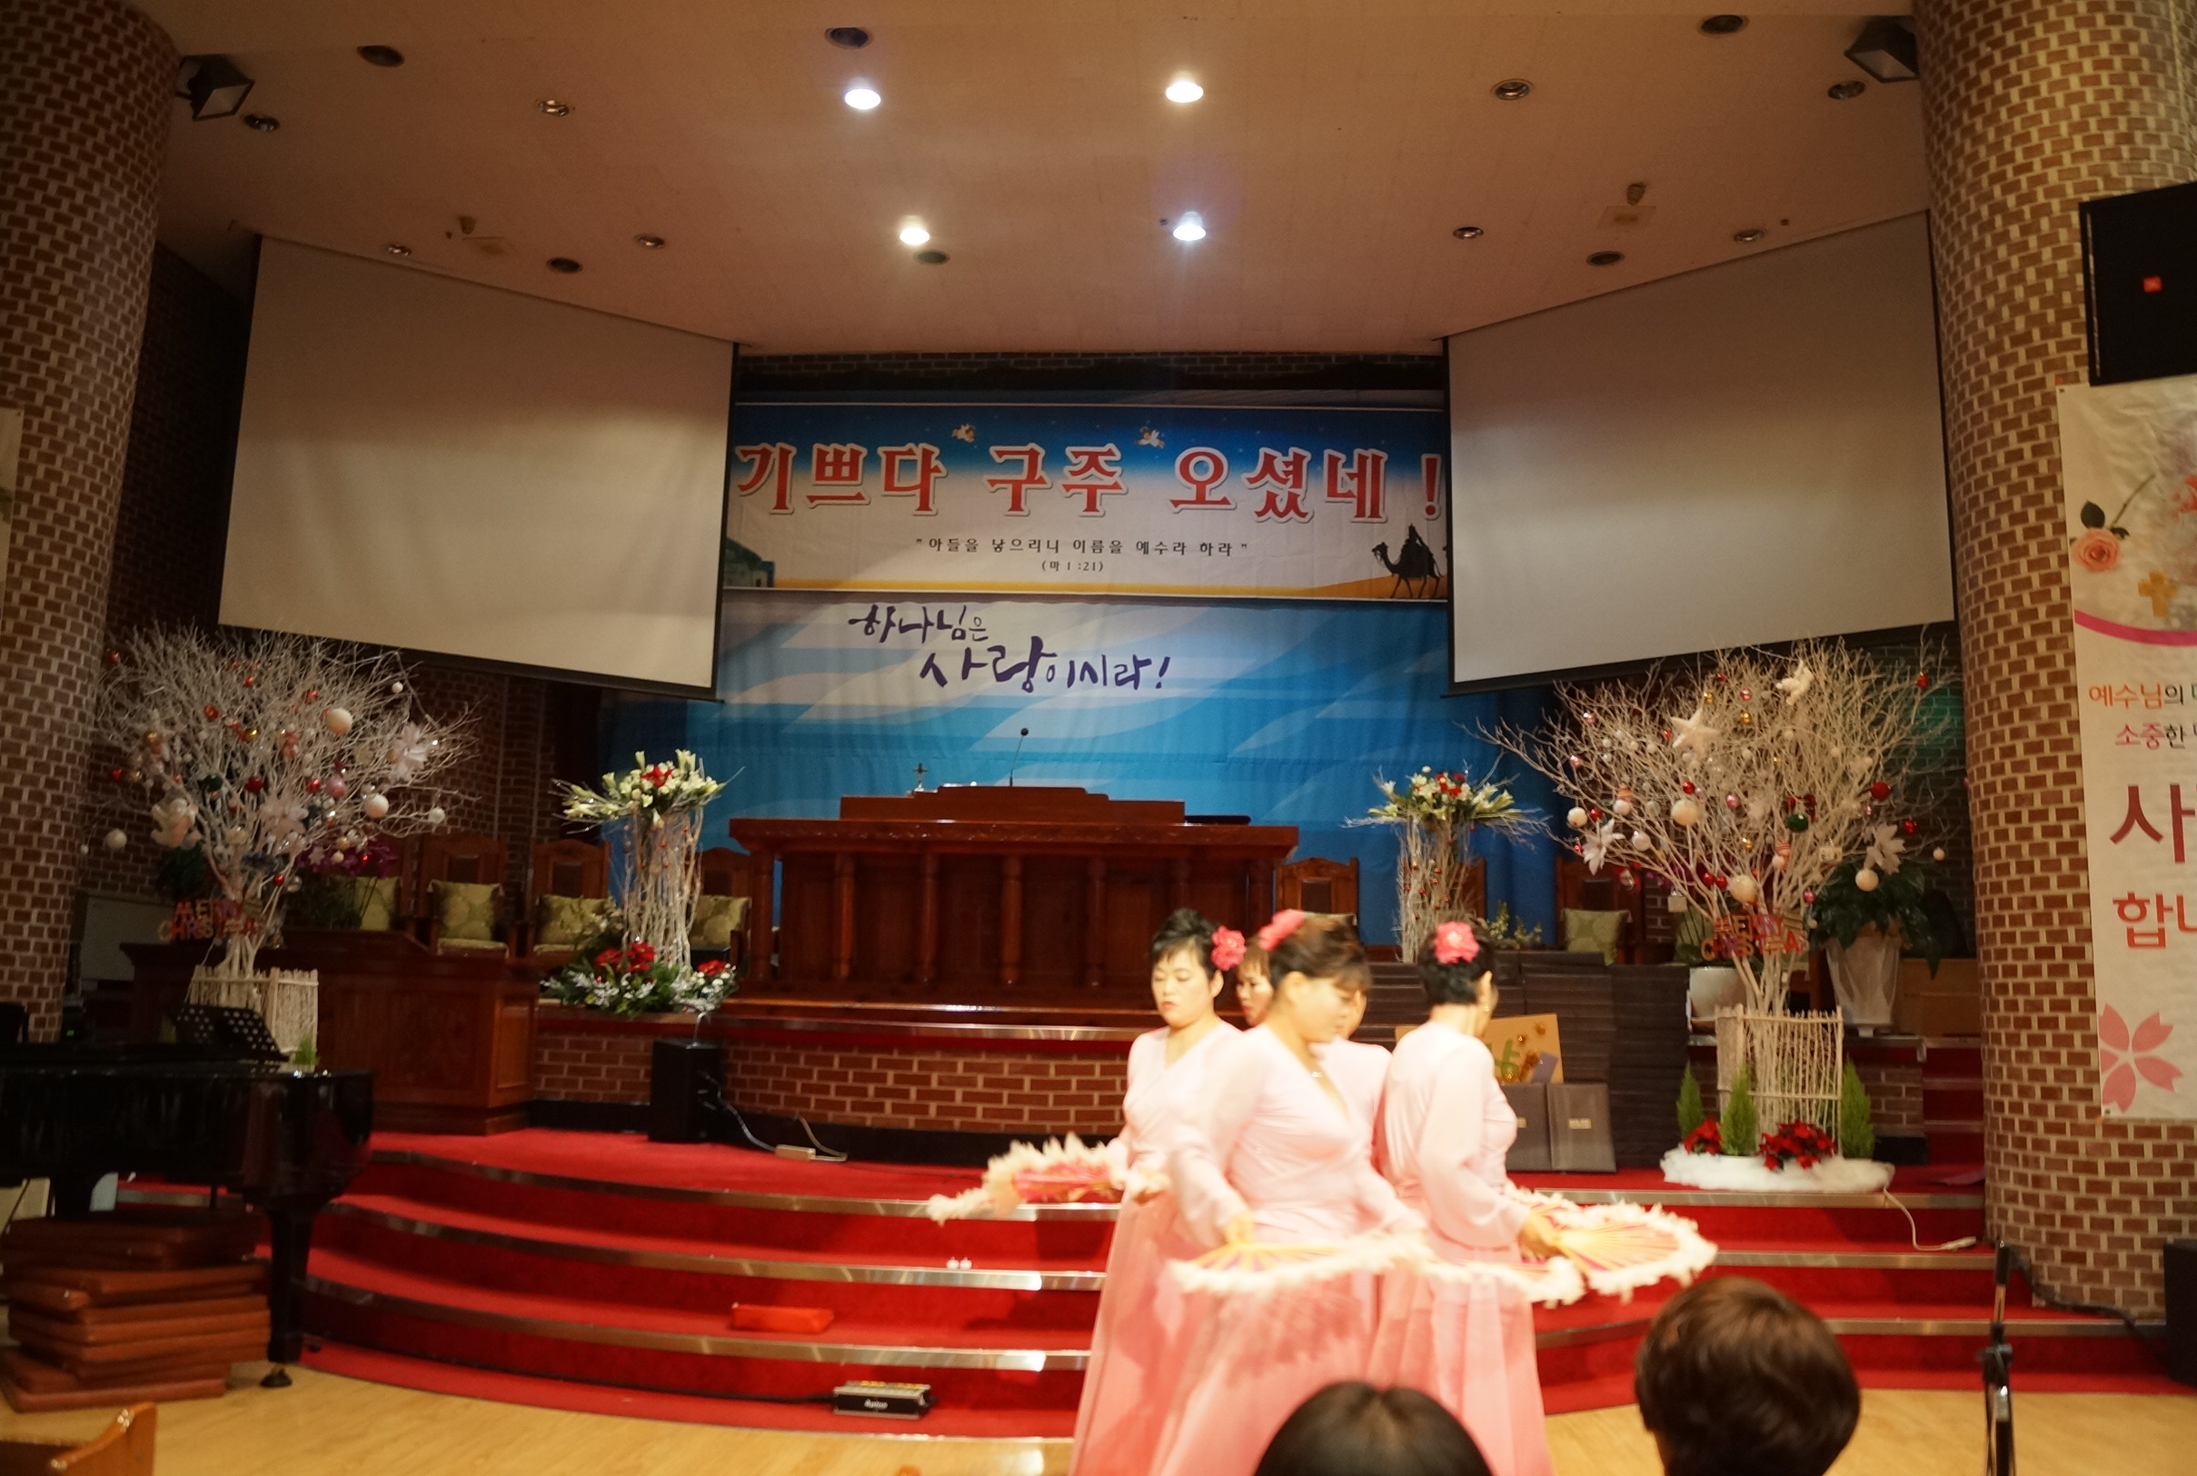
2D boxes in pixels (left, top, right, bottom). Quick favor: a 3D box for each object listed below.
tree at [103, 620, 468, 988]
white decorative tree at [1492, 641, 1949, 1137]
[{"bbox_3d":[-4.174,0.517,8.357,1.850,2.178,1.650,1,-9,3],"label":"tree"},{"bbox_3d":[2.805,0.764,7.500,1.950,2.400,1.800,0,-9,8],"label":"white decorative tree"}]

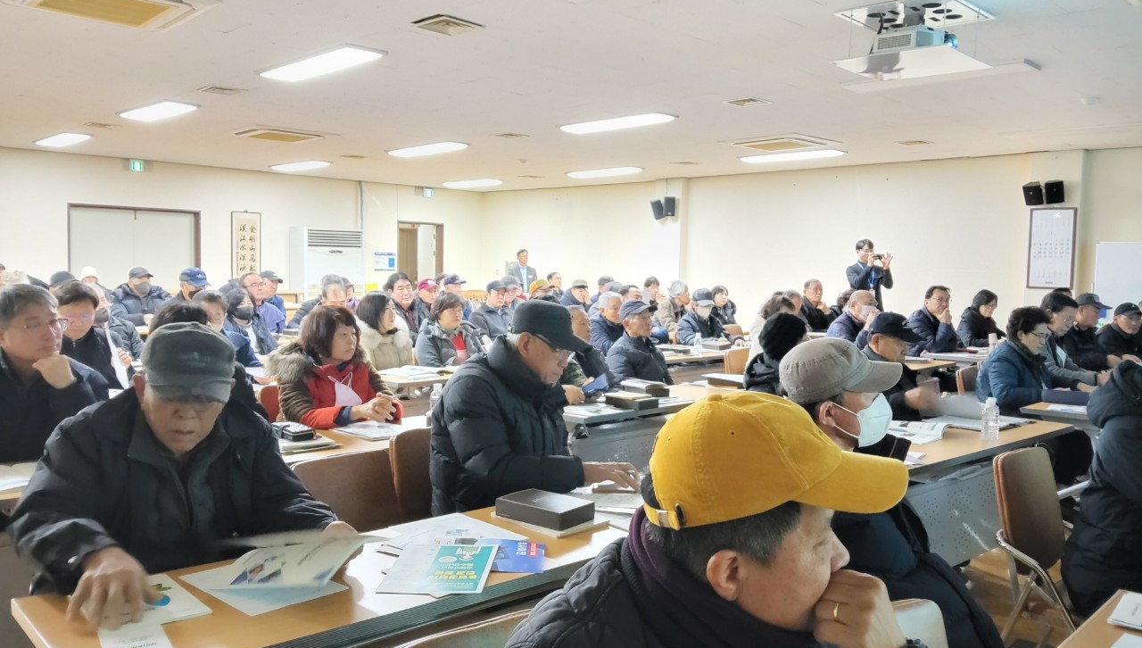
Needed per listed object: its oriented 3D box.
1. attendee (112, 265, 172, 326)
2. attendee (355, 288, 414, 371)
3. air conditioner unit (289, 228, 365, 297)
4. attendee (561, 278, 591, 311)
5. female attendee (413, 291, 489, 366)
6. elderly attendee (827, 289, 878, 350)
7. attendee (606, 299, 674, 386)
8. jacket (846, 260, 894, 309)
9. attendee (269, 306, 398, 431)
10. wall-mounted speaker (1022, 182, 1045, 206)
[{"bbox_3d":[-3.848,0.117,7.722,0.560,1.252,0.720,-2,5,-44],"label":"attendee"},{"bbox_3d":[-1.109,0.390,5.449,0.700,1.210,0.500,4,5,38],"label":"attendee"},{"bbox_3d":[-4.016,-0.620,14.098,1.030,1.845,0.520,-2,5,-44],"label":"air conditioner unit"},{"bbox_3d":[0.132,0.118,9.361,0.500,1.214,0.700,-2,5,-39],"label":"attendee"},{"bbox_3d":[-0.761,0.396,5.393,0.520,1.176,0.720,-2,5,-44],"label":"female attendee"},{"bbox_3d":[2.180,0.364,6.324,0.510,1.237,0.730,-2,5,-39],"label":"elderly attendee"},{"bbox_3d":[0.466,0.453,4.986,0.490,1.191,0.720,-2,5,-39],"label":"attendee"},{"bbox_3d":[3.199,-0.313,9.206,0.530,0.750,0.400,0,4,-27],"label":"jacket"},{"bbox_3d":[-0.953,0.522,3.449,0.530,1.178,0.720,-2,5,-44],"label":"attendee"},{"bbox_3d":[5.340,-1.496,9.882,0.180,0.240,0.195,-31,22,-33],"label":"wall-mounted speaker"}]

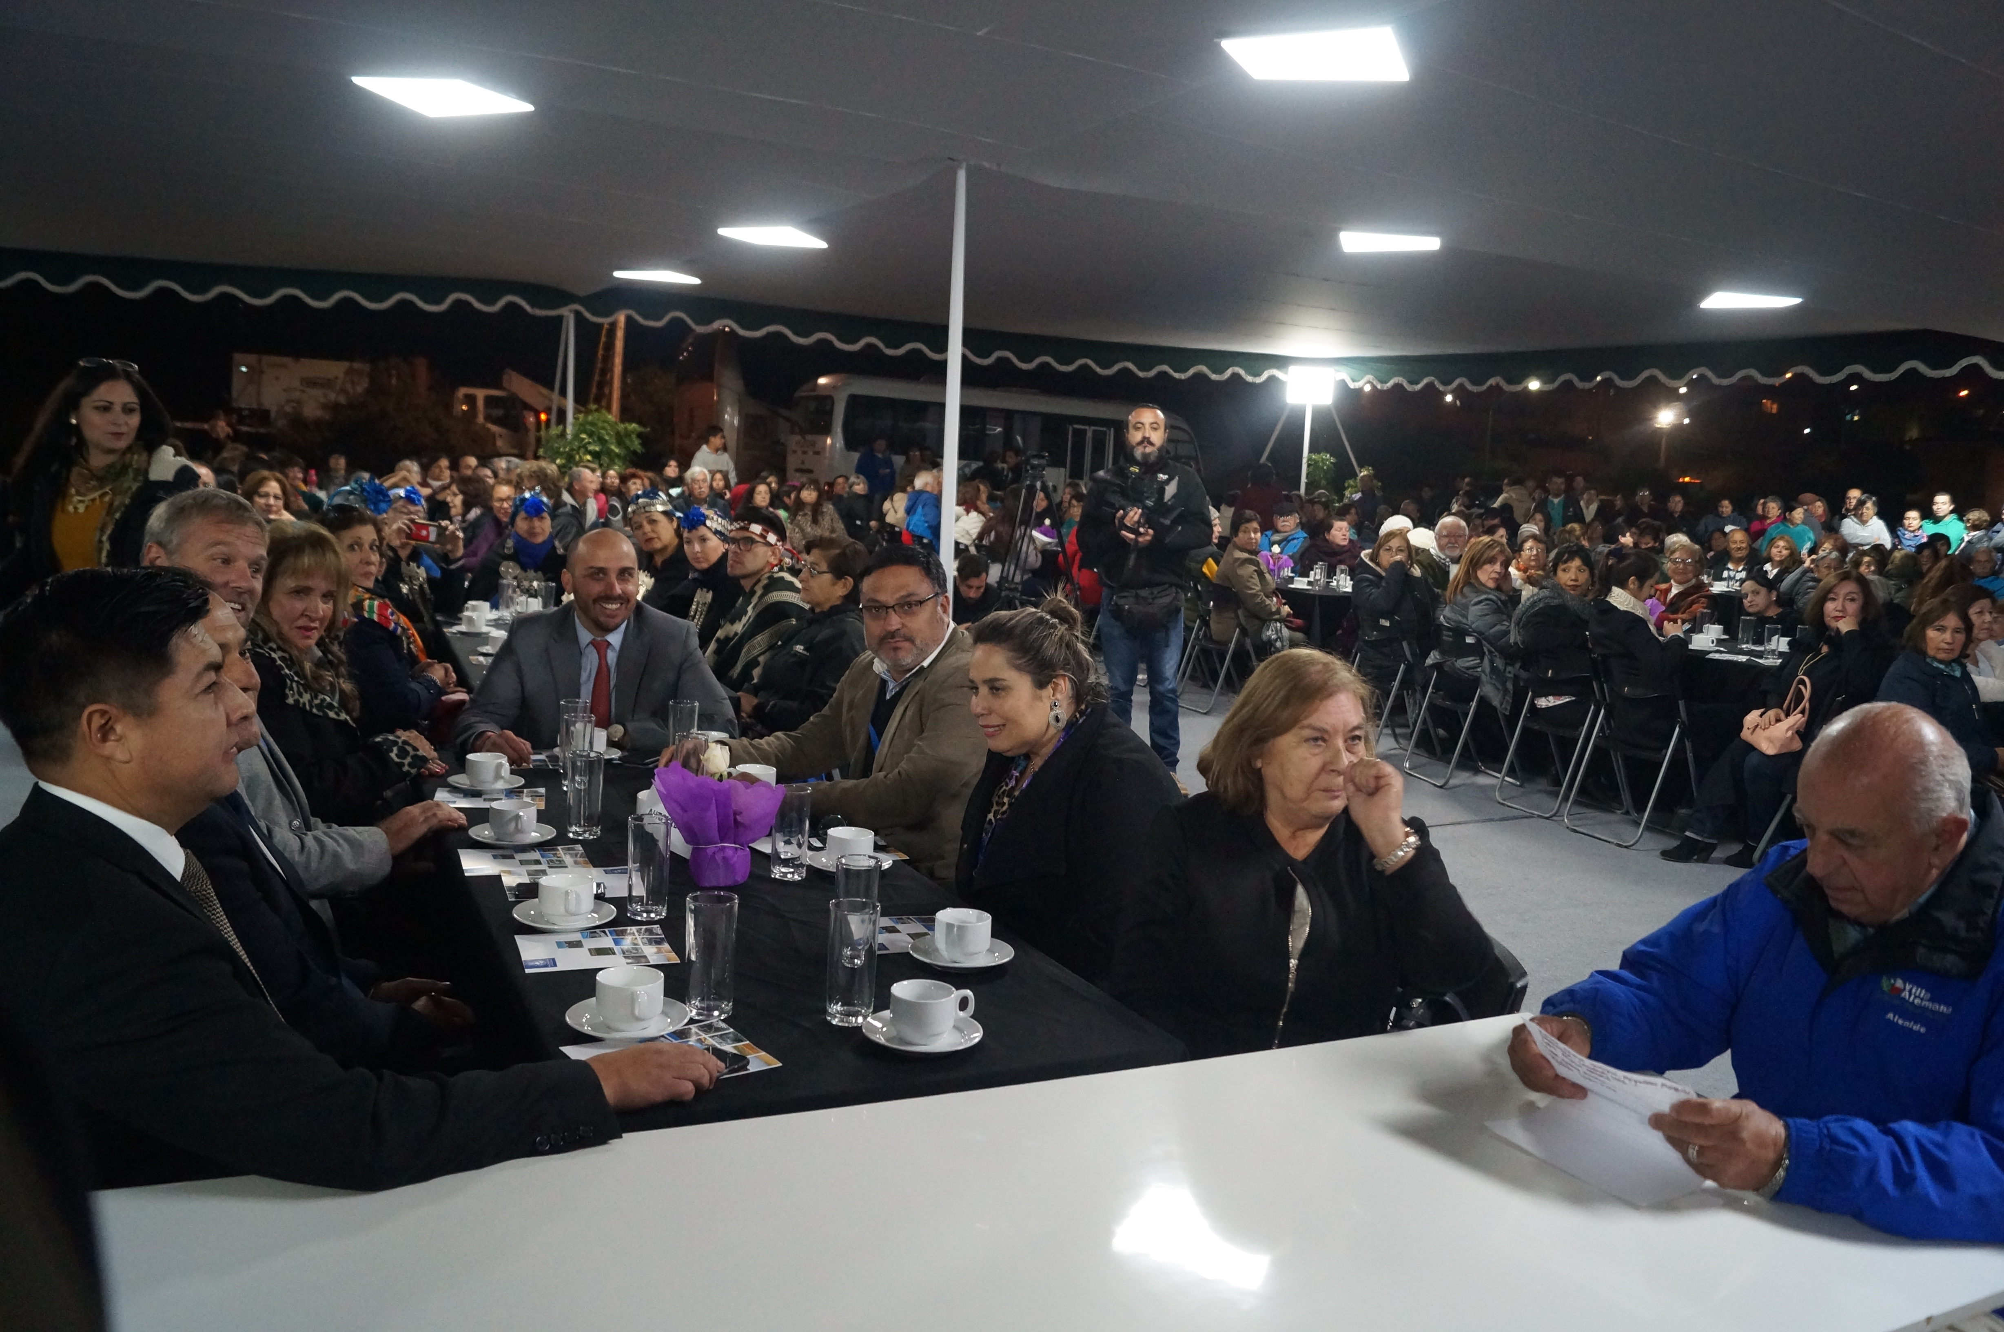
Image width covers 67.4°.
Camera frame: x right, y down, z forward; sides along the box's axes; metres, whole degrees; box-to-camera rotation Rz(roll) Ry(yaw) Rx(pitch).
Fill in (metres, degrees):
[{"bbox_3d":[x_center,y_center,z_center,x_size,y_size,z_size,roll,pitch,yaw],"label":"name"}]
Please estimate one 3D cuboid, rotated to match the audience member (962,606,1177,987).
[{"bbox_3d":[0.047,0.533,2.451,0.750,1.250,0.530,-1,9,-25],"label":"audience member"}]

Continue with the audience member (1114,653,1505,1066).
[{"bbox_3d":[0.366,0.604,2.083,0.600,1.250,0.780,8,10,32],"label":"audience member"}]

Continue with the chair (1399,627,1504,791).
[{"bbox_3d":[2.333,0.180,7.521,0.470,0.780,0.450,0,9,-20],"label":"chair"}]

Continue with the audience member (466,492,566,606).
[{"bbox_3d":[-1.898,-0.086,6.114,0.530,1.220,0.720,0,9,-21],"label":"audience member"}]

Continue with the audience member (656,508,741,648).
[{"bbox_3d":[-1.166,0.073,5.293,0.740,1.220,0.520,-3,10,-36],"label":"audience member"}]

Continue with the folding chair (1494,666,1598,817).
[{"bbox_3d":[2.584,0.243,6.844,0.480,0.810,0.450,-1,9,-28],"label":"folding chair"}]

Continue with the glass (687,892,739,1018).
[{"bbox_3d":[-0.358,0.355,1.849,0.064,0.147,0.064,3,8,0],"label":"glass"}]

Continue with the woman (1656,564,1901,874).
[{"bbox_3d":[3.245,0.184,6.177,0.820,1.173,0.500,-1,9,-28],"label":"woman"}]

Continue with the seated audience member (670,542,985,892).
[{"bbox_3d":[-0.359,0.415,3.008,0.840,1.290,0.660,-1,9,-30],"label":"seated audience member"}]

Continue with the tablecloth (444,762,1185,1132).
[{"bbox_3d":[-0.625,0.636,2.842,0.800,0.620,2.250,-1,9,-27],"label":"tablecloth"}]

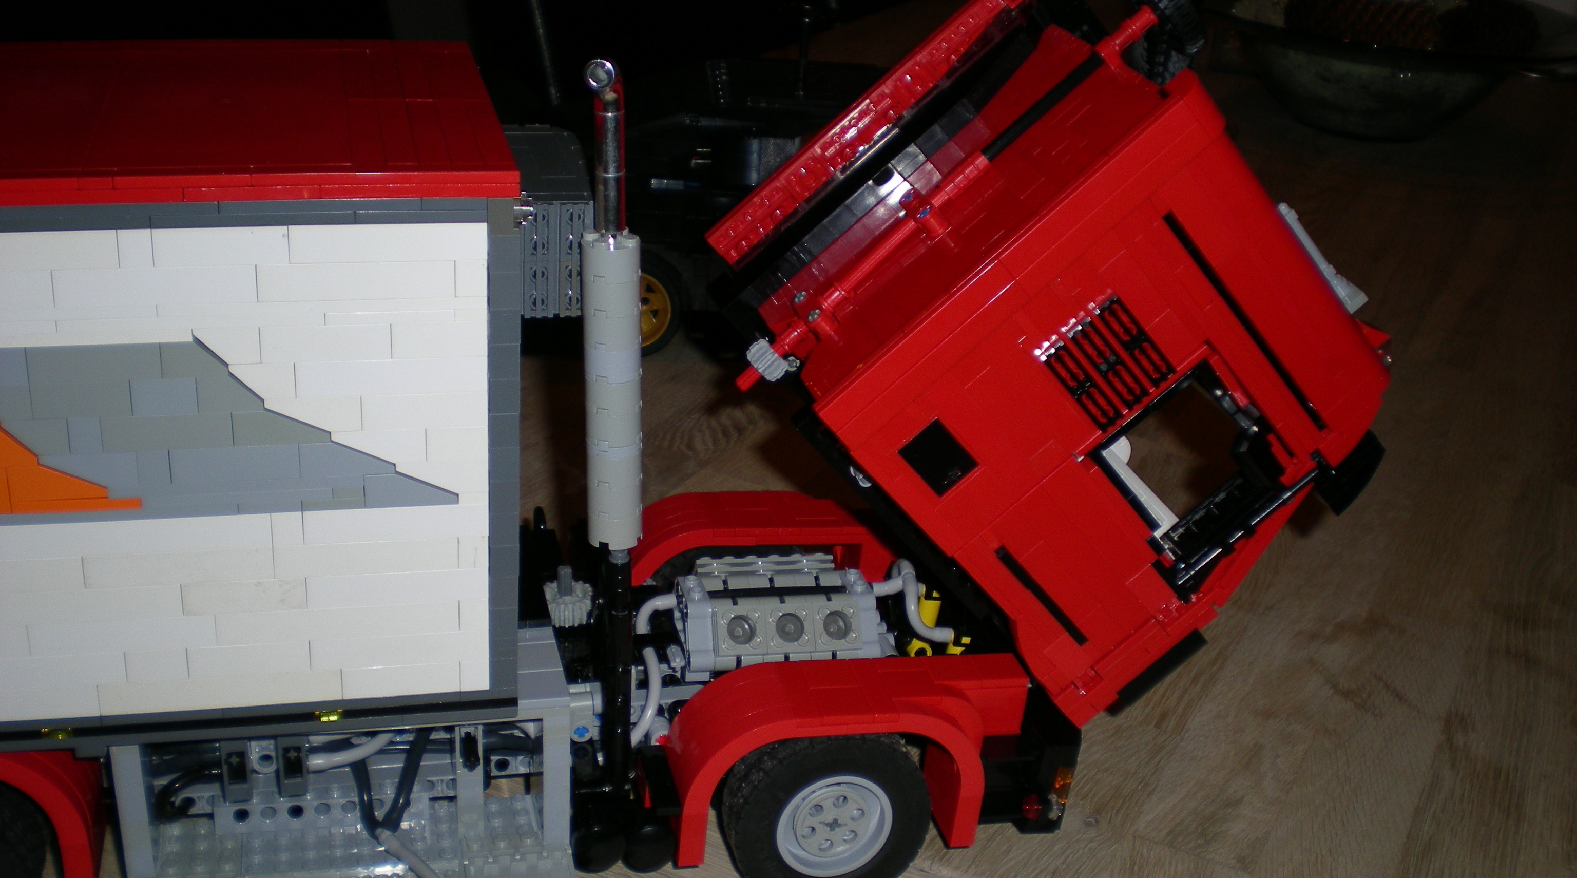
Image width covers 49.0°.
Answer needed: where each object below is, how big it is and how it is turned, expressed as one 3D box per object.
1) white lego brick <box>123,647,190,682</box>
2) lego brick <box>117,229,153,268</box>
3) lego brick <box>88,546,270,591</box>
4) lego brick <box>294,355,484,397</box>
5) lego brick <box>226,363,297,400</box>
[{"bbox_3d":[-0.169,0.058,0.464,0.016,0.010,0.008,-2,23,-14],"label":"white lego brick"},{"bbox_3d":[-0.157,-0.047,0.417,0.008,0.010,0.008,-2,23,-14],"label":"lego brick"},{"bbox_3d":[-0.159,0.032,0.454,0.048,0.010,0.008,-2,23,-14],"label":"lego brick"},{"bbox_3d":[-0.104,-0.017,0.453,0.048,0.010,0.008,-2,22,-13],"label":"lego brick"},{"bbox_3d":[-0.134,-0.016,0.441,0.016,0.010,0.008,-2,23,-14],"label":"lego brick"}]

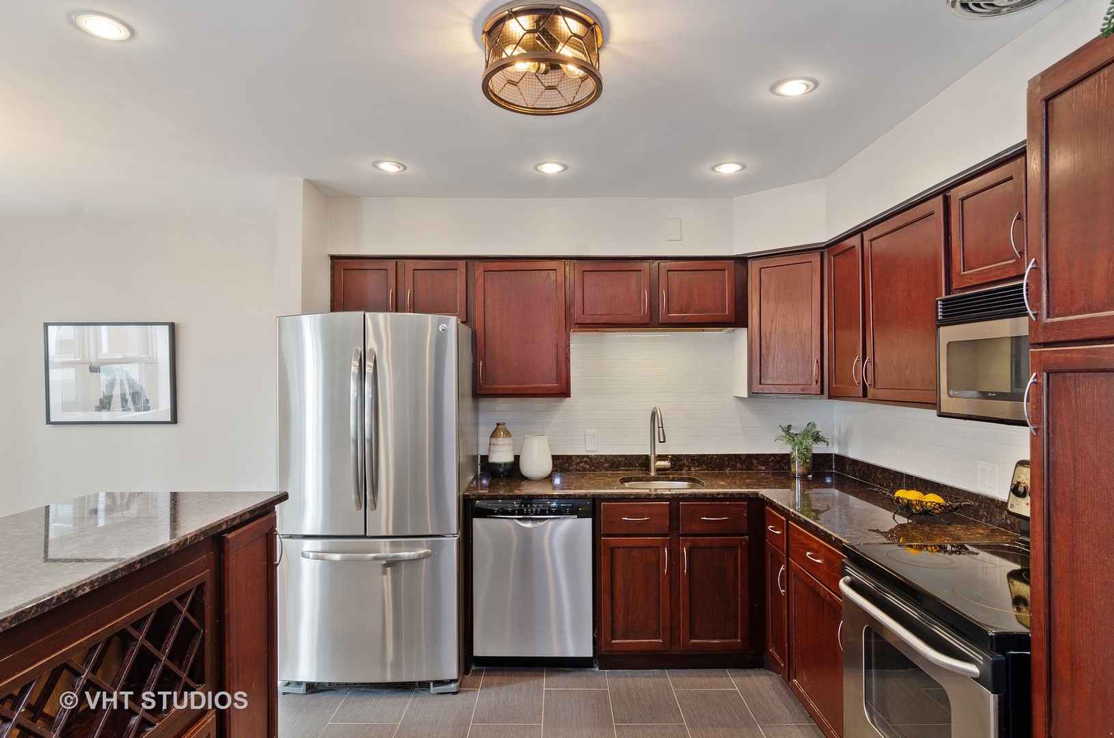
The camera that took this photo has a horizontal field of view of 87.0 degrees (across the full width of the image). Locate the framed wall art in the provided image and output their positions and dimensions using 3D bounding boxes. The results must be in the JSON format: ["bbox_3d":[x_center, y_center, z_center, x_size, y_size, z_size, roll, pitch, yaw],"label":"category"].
[{"bbox_3d":[-2.713,0.026,3.568,0.796,0.616,0.030,0,-1,0],"label":"framed wall art"}]

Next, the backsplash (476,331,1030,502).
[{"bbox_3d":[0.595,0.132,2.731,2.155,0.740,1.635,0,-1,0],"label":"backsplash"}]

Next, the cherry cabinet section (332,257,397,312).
[{"bbox_3d":[-1.053,-0.415,3.389,0.368,0.371,0.335,0,-1,0],"label":"cherry cabinet section"}]

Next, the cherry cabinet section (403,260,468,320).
[{"bbox_3d":[-0.668,-0.415,3.388,0.363,0.371,0.335,0,-1,0],"label":"cherry cabinet section"}]

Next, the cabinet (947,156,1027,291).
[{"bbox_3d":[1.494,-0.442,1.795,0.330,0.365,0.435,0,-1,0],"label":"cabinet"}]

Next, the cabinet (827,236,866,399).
[{"bbox_3d":[1.502,-0.235,2.723,0.330,0.760,0.365,0,-1,0],"label":"cabinet"}]

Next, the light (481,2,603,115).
[{"bbox_3d":[-0.042,-0.865,1.659,0.340,0.145,0.340,0,-1,0],"label":"light"}]

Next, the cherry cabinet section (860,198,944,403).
[{"bbox_3d":[1.505,-0.240,2.301,0.336,0.768,0.547,0,-1,0],"label":"cherry cabinet section"}]

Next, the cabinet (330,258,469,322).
[{"bbox_3d":[-0.860,-0.416,3.389,0.765,0.375,0.325,0,-1,0],"label":"cabinet"}]

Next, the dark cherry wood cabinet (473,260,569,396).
[{"bbox_3d":[-0.190,-0.224,3.382,0.535,0.760,0.325,0,-1,0],"label":"dark cherry wood cabinet"}]

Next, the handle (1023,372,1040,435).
[{"bbox_3d":[1.006,0.075,1.245,0.030,0.132,0.013,0,-1,0],"label":"handle"}]

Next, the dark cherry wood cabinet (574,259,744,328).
[{"bbox_3d":[0.562,-0.418,3.377,0.960,0.375,0.325,0,-1,0],"label":"dark cherry wood cabinet"}]

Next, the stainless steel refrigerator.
[{"bbox_3d":[-0.865,0.640,3.006,0.837,1.765,0.810,0,-1,0],"label":"stainless steel refrigerator"}]

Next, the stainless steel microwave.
[{"bbox_3d":[1.475,-0.047,1.638,0.373,0.402,0.740,0,-1,0],"label":"stainless steel microwave"}]

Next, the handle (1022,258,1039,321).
[{"bbox_3d":[1.006,-0.168,1.246,0.030,0.132,0.013,0,-1,0],"label":"handle"}]

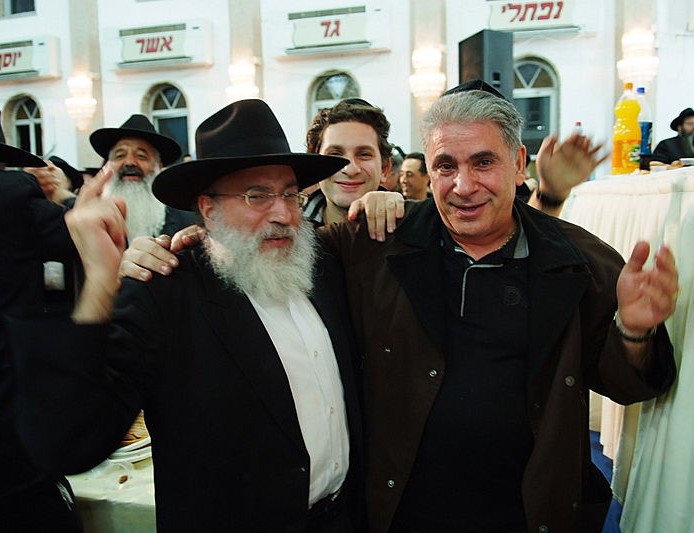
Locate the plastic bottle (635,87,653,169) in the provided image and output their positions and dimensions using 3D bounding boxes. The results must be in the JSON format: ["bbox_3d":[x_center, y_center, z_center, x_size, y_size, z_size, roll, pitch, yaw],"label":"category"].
[{"bbox_3d":[1.110,-0.506,2.186,0.085,0.330,0.085,-6,8,-43],"label":"plastic bottle"}]

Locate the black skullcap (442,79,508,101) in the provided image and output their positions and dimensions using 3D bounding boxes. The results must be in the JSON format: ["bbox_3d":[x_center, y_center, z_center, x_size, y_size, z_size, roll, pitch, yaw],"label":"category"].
[{"bbox_3d":[0.251,-0.323,1.085,0.155,0.060,0.155,-3,-9,12],"label":"black skullcap"}]

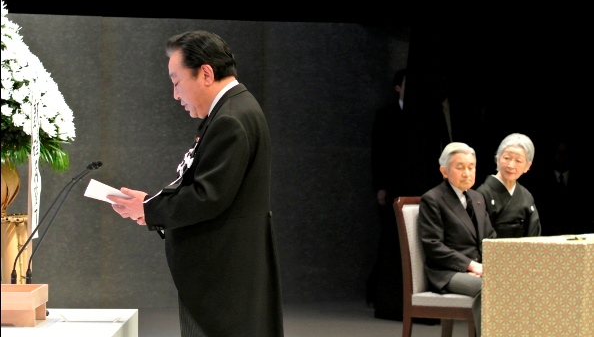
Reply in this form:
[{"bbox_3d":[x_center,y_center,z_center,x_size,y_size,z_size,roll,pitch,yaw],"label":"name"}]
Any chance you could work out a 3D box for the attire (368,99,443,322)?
[{"bbox_3d":[0.735,0.285,22.600,0.340,1.500,0.520,1,1,45],"label":"attire"}]

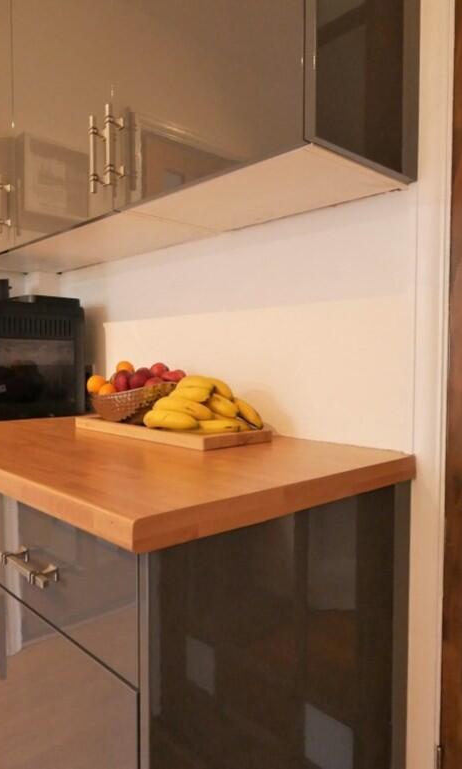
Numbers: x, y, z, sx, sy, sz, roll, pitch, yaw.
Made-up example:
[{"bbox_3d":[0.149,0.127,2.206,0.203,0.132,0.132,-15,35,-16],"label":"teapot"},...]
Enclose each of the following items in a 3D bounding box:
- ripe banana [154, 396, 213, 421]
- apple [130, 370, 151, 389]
[{"bbox_3d":[-0.101,0.052,1.127,0.155,0.043,0.045,13,8,27],"label":"ripe banana"},{"bbox_3d":[-0.214,-0.012,1.261,0.055,0.053,0.055,0,2,0],"label":"apple"}]

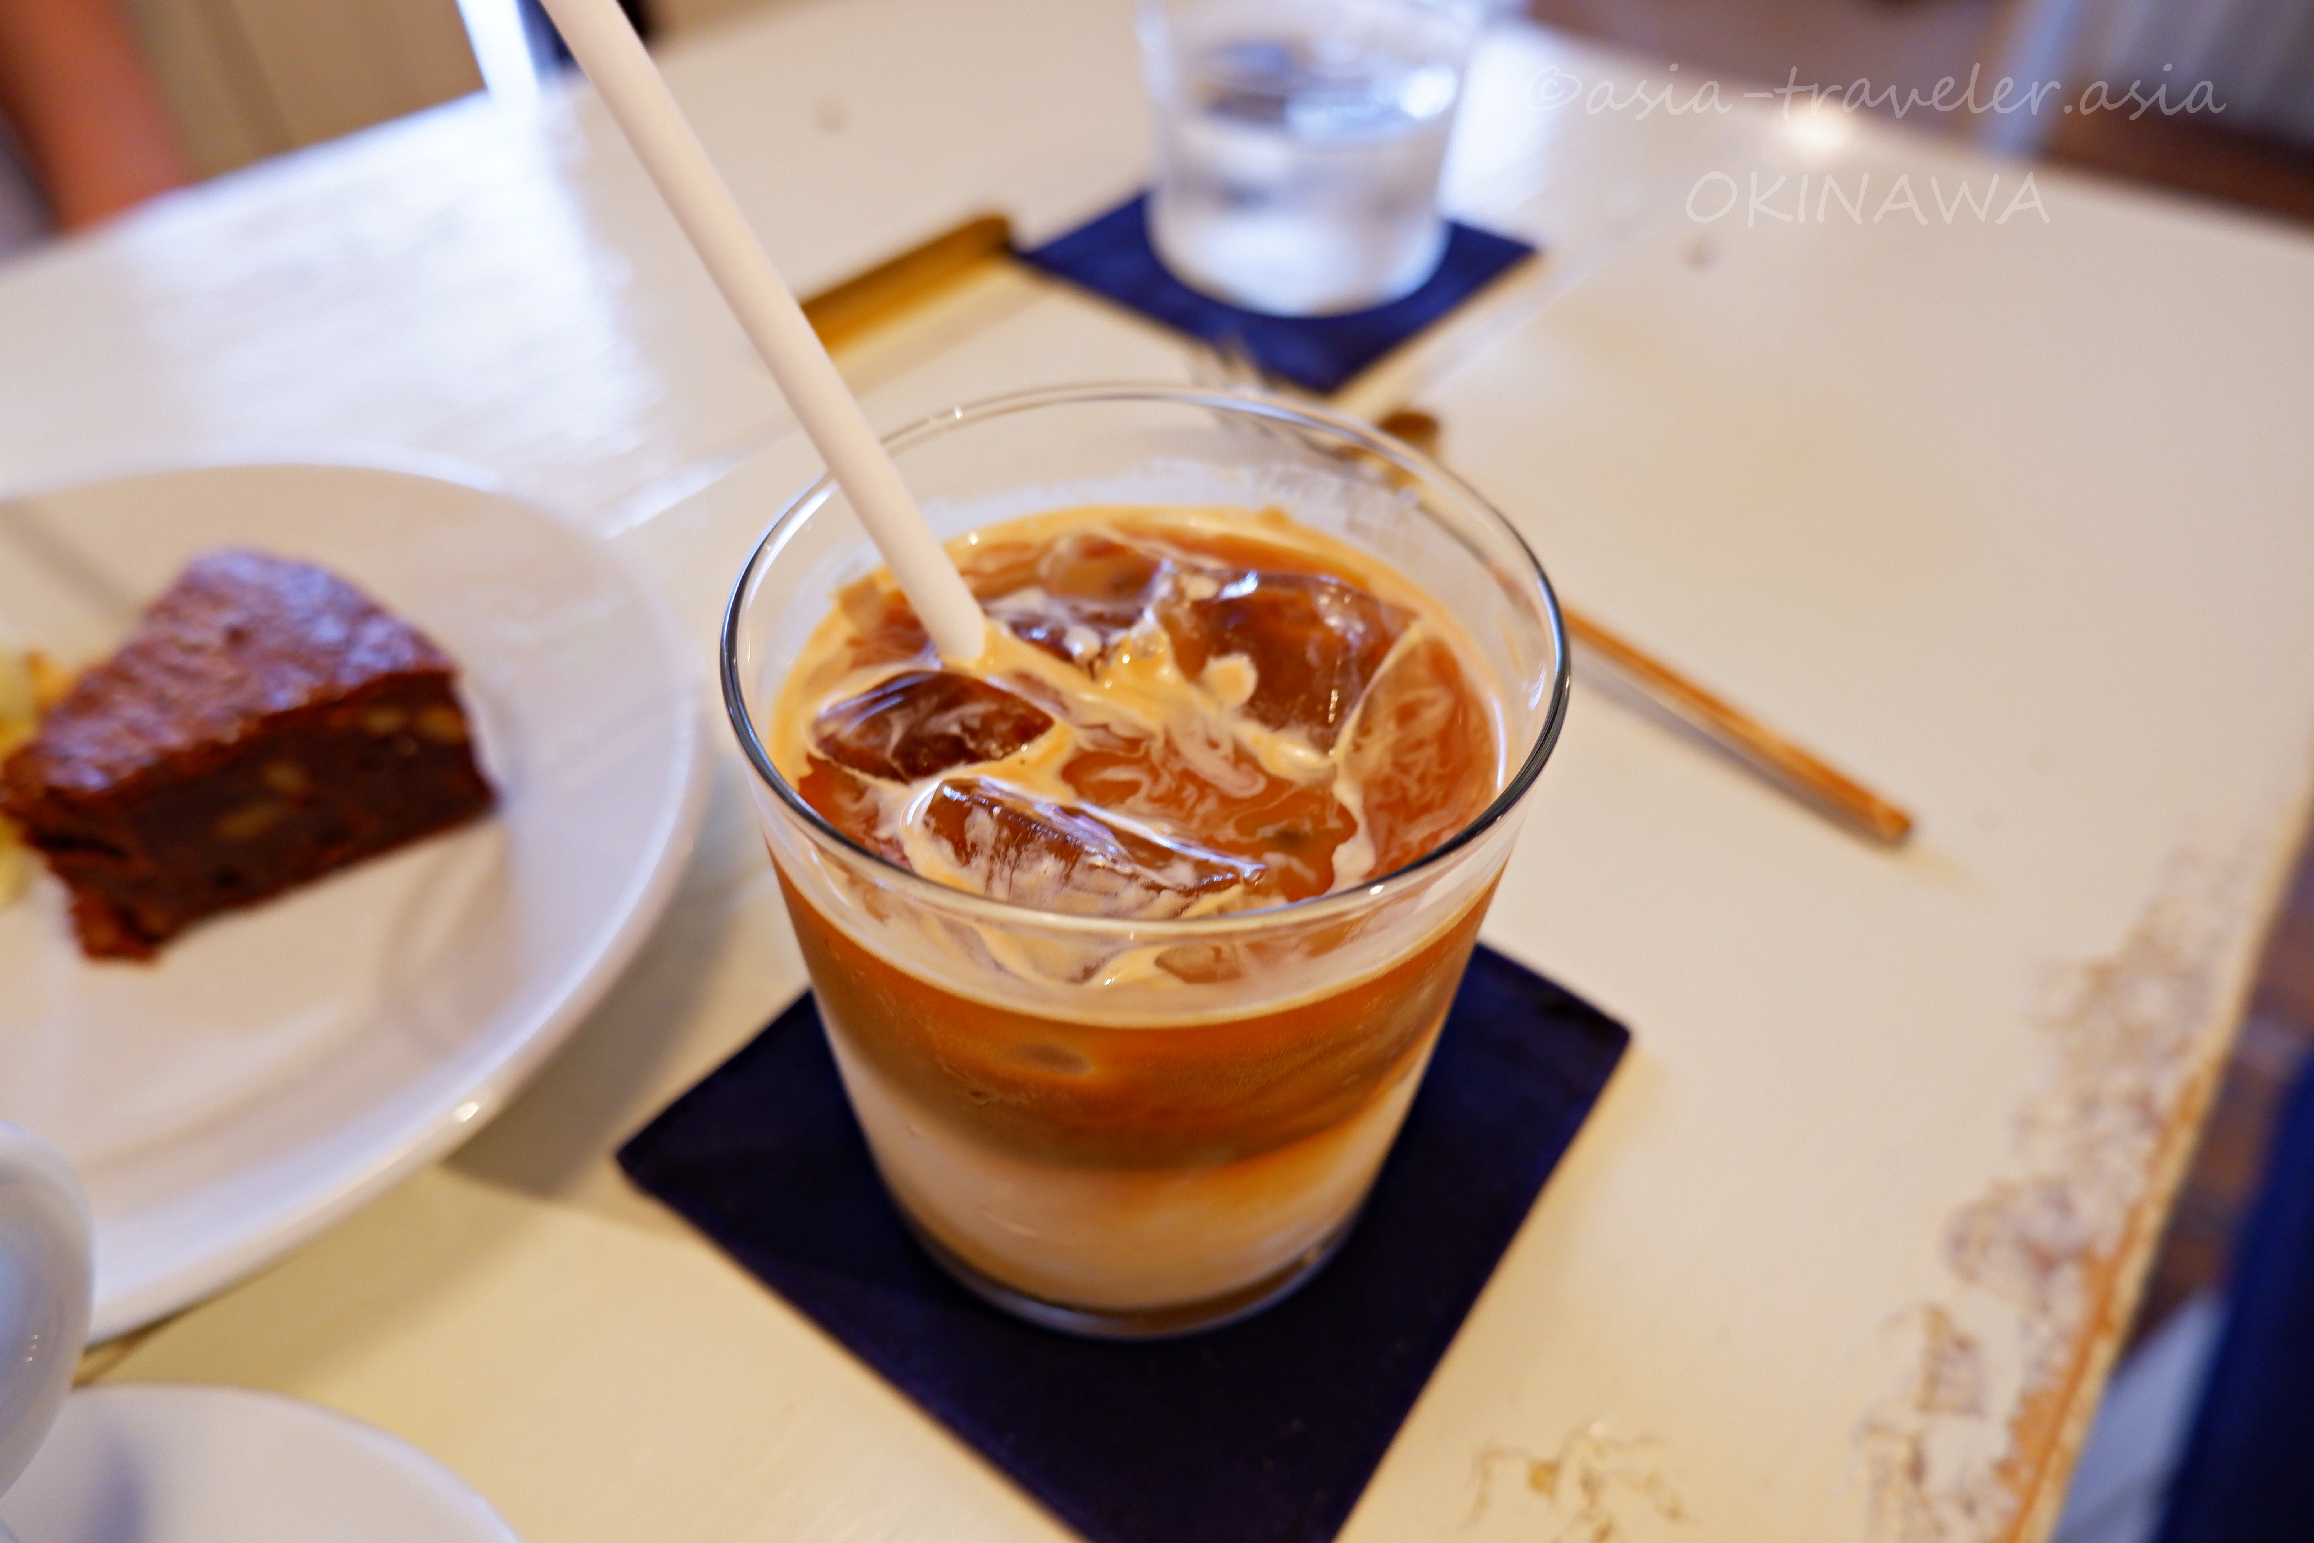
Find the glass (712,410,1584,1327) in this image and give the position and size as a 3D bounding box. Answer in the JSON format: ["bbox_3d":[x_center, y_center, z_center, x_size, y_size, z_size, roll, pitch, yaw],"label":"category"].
[{"bbox_3d":[-0.002,0.015,0.178,0.083,0.088,0.083,3,45,0],"label":"glass"}]

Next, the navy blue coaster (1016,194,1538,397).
[{"bbox_3d":[0.034,-0.140,0.395,0.102,0.003,0.102,32,52,26],"label":"navy blue coaster"}]

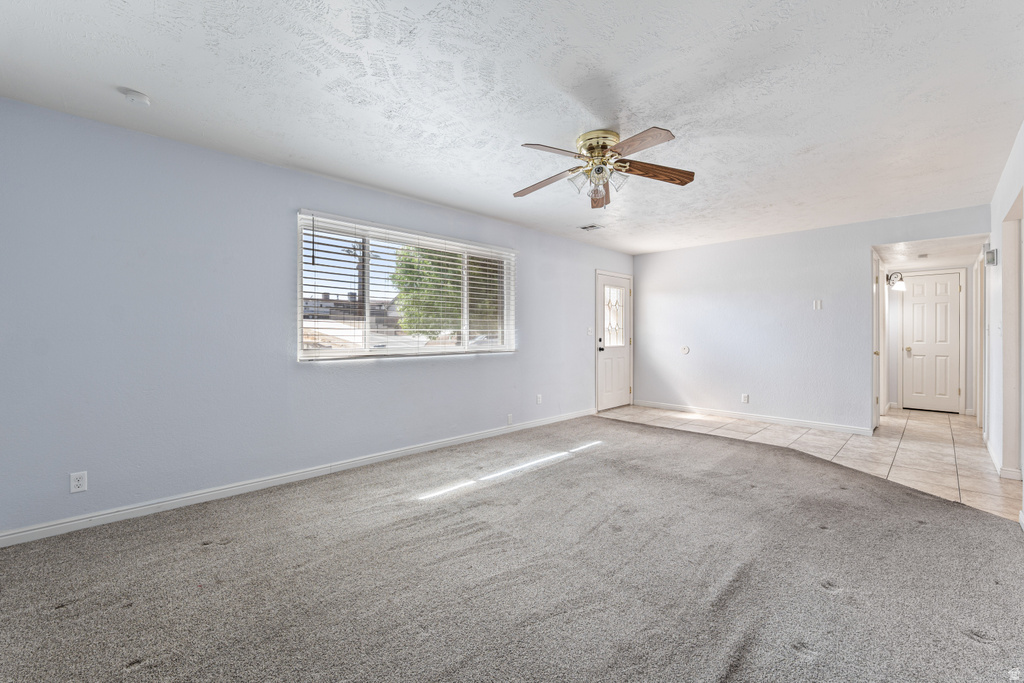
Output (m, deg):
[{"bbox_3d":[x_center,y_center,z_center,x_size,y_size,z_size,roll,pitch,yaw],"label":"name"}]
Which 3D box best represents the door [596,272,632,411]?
[{"bbox_3d":[1.601,0.021,6.243,0.897,2.035,0.045,-1,1,-43],"label":"door"}]

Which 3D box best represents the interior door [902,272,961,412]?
[{"bbox_3d":[6.175,0.014,5.876,0.045,1.998,0.587,-1,1,-43],"label":"interior door"}]

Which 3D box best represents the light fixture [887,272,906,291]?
[{"bbox_3d":[5.477,-0.844,5.661,0.150,0.260,0.210,-1,1,-43],"label":"light fixture"}]

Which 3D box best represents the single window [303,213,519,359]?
[{"bbox_3d":[-0.819,-0.453,3.948,2.340,1.190,0.075,-1,1,-43],"label":"single window"}]

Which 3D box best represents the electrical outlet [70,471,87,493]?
[{"bbox_3d":[-2.551,0.833,2.348,0.070,0.114,0.010,-1,1,-43],"label":"electrical outlet"}]

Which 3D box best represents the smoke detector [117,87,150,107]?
[{"bbox_3d":[-2.029,-1.308,2.152,0.115,0.037,0.115,-1,1,-43],"label":"smoke detector"}]

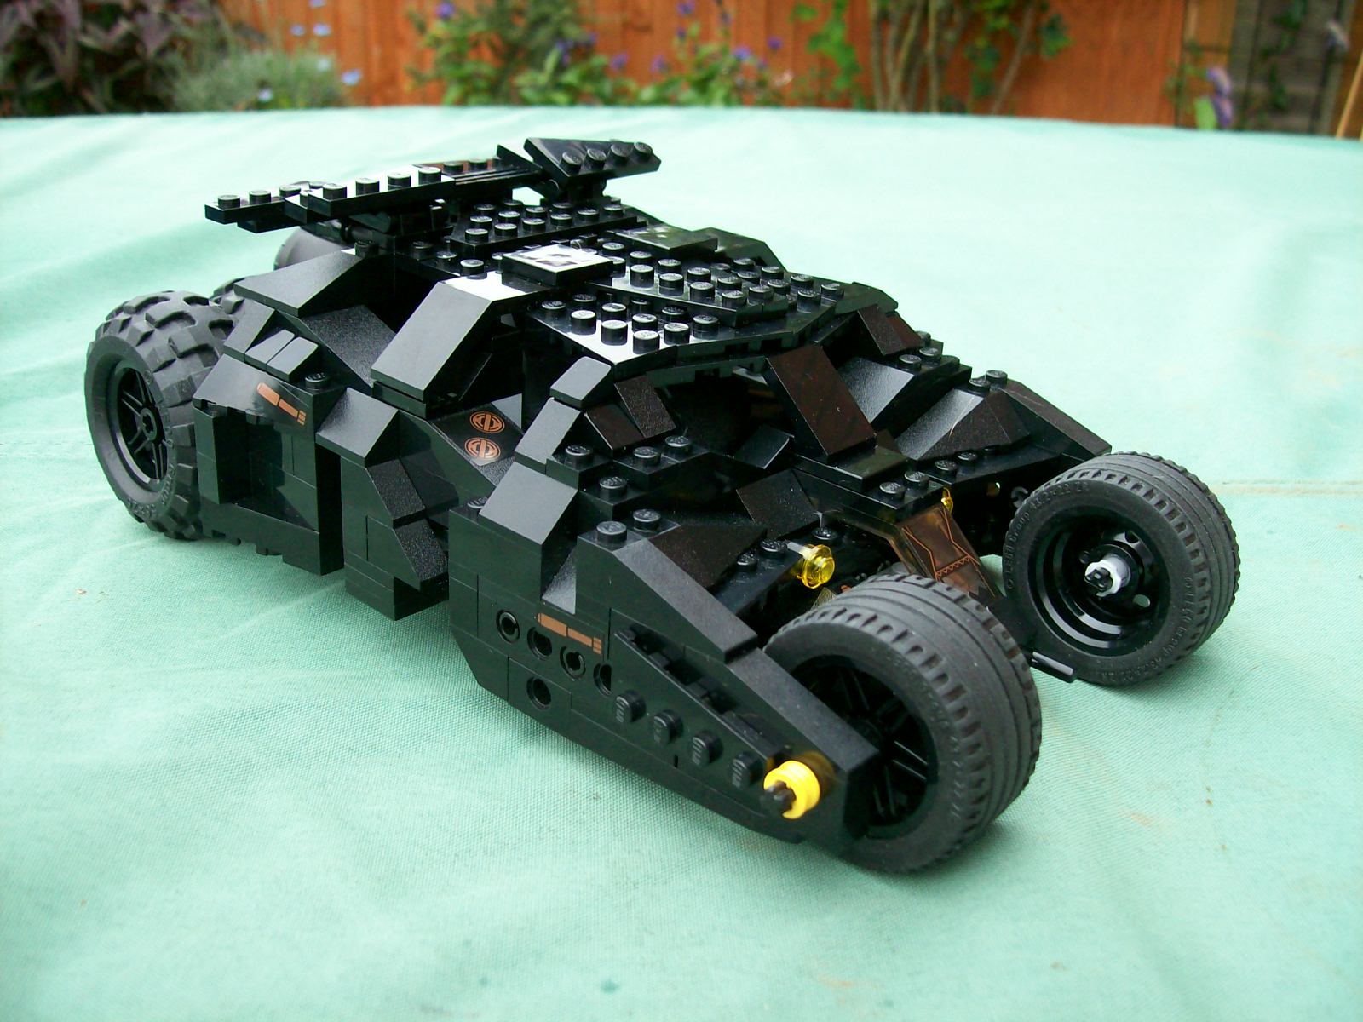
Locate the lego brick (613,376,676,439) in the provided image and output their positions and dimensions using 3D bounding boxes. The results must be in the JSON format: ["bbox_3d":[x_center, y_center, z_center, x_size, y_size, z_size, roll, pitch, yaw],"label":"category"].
[{"bbox_3d":[-0.009,-0.019,0.250,0.016,0.010,0.008,23,30,36],"label":"lego brick"}]

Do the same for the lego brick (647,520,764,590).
[{"bbox_3d":[0.005,0.004,0.239,0.016,0.010,0.032,23,30,36],"label":"lego brick"}]

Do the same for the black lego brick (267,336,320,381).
[{"bbox_3d":[-0.077,-0.031,0.284,0.008,0.006,0.008,23,30,36],"label":"black lego brick"}]

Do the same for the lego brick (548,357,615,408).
[{"bbox_3d":[-0.017,-0.022,0.248,0.008,0.006,0.008,23,31,36],"label":"lego brick"}]

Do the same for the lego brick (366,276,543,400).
[{"bbox_3d":[-0.044,-0.035,0.278,0.016,0.017,0.029,23,31,36],"label":"lego brick"}]

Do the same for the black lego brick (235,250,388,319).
[{"bbox_3d":[-0.077,-0.051,0.303,0.024,0.010,0.024,23,30,36],"label":"black lego brick"}]

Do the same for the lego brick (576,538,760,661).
[{"bbox_3d":[-0.003,0.012,0.224,0.032,0.010,0.008,23,31,36],"label":"lego brick"}]

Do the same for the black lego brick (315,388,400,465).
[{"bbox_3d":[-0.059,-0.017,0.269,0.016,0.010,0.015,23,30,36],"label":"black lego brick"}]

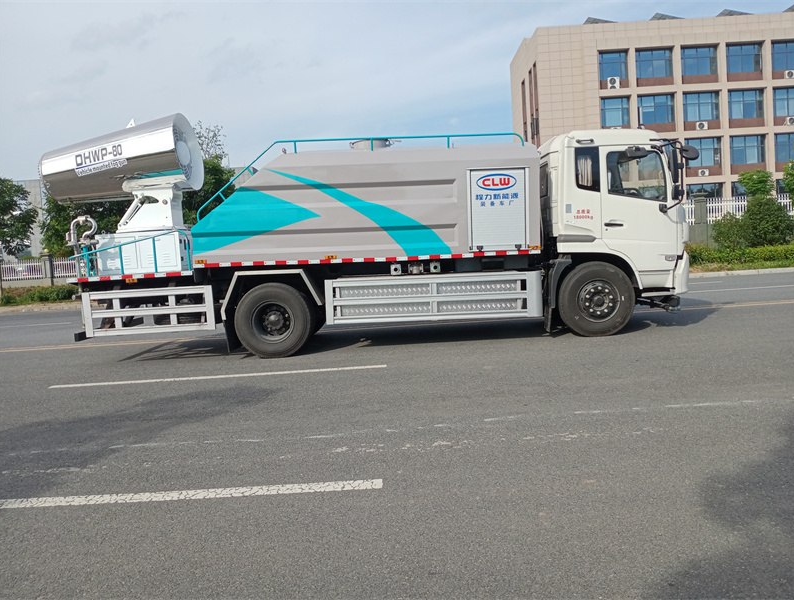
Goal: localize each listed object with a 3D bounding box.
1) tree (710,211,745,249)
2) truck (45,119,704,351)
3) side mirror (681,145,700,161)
[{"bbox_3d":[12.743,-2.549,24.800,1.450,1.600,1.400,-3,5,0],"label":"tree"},{"bbox_3d":[-0.527,-1.160,9.998,9.450,3.600,2.550,-3,5,-1],"label":"truck"},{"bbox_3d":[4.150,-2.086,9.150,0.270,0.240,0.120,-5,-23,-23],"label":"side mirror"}]

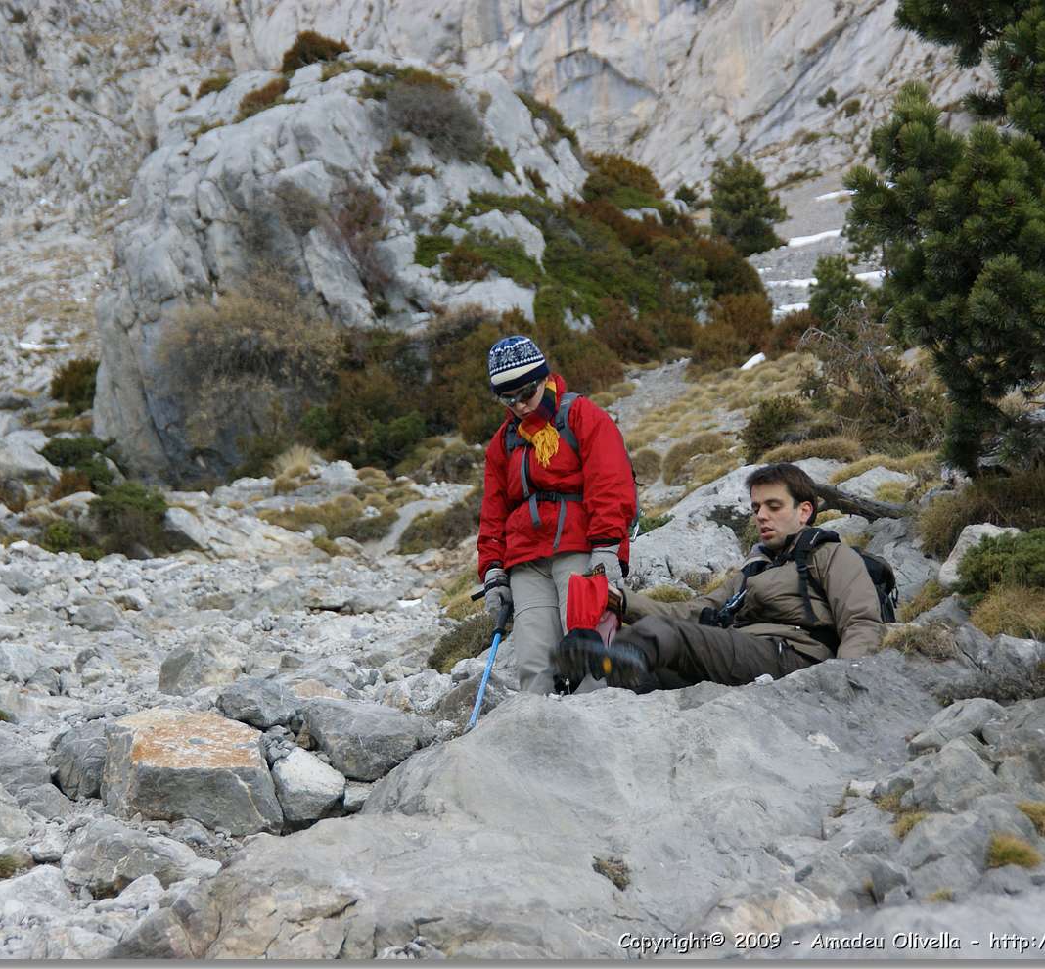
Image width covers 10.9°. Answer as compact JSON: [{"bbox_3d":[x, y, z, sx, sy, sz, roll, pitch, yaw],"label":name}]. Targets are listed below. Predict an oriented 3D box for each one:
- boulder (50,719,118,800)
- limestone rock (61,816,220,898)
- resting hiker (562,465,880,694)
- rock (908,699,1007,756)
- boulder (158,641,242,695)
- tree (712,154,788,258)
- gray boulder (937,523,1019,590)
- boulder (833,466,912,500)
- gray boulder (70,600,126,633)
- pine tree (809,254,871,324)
[{"bbox_3d":[-1.255,0.796,15.800,0.240,0.230,0.260,0,-3,0],"label":"boulder"},{"bbox_3d":[-0.991,0.968,14.200,0.410,0.200,0.310,0,-3,0],"label":"limestone rock"},{"bbox_3d":[0.592,0.291,16.350,1.100,0.740,0.680,3,-5,-40],"label":"resting hiker"},{"bbox_3d":[1.271,0.712,16.000,0.290,0.165,0.250,0,-3,0],"label":"rock"},{"bbox_3d":[-1.106,0.628,18.750,0.286,0.179,0.229,0,-3,0],"label":"boulder"},{"bbox_3d":[2.886,-3.560,70.000,1.000,1.320,1.000,0,-3,0],"label":"tree"},{"bbox_3d":[1.544,0.244,18.550,0.275,0.229,0.234,0,-3,0],"label":"gray boulder"},{"bbox_3d":[1.287,-0.003,20.000,0.290,0.140,0.270,0,-3,0],"label":"boulder"},{"bbox_3d":[-1.566,0.487,20.250,0.203,0.117,0.173,0,-3,0],"label":"gray boulder"},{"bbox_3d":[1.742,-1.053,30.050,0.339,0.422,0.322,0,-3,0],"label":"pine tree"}]

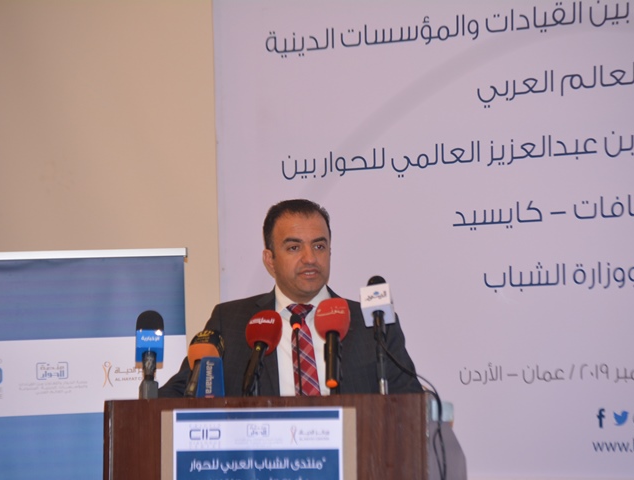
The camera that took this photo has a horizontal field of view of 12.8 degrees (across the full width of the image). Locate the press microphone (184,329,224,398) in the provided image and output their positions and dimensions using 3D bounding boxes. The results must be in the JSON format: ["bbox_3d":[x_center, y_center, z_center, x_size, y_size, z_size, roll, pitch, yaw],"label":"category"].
[{"bbox_3d":[-0.272,0.302,6.620,0.085,0.240,0.085,18,-38,0],"label":"press microphone"}]

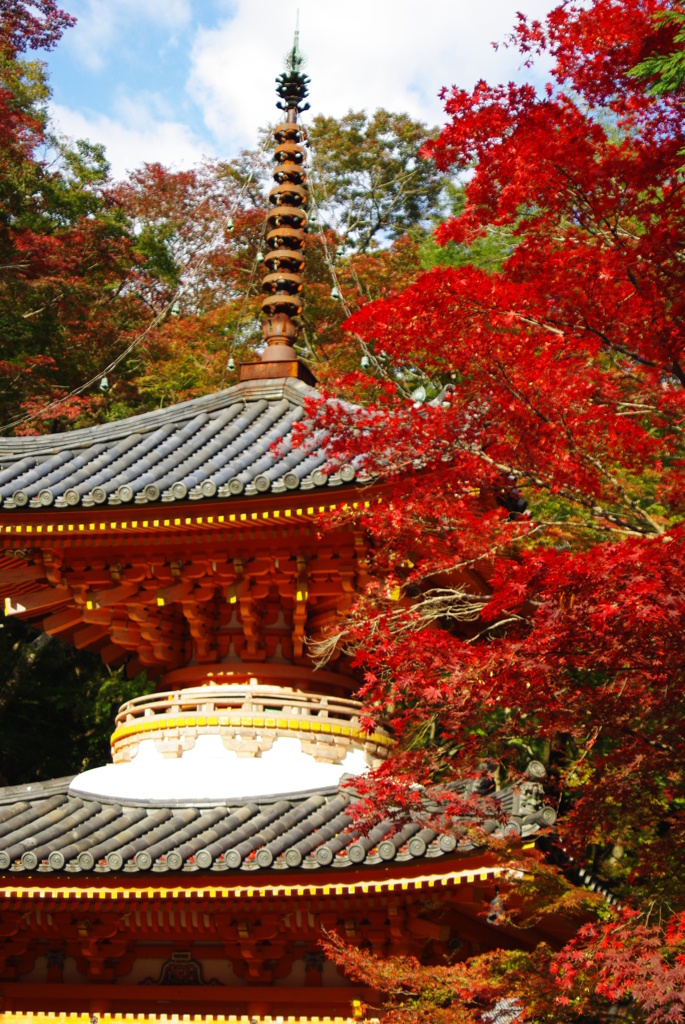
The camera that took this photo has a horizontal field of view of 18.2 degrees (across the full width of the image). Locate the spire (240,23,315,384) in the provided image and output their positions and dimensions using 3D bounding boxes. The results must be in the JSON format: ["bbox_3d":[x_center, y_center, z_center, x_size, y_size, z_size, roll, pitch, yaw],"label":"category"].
[{"bbox_3d":[-0.638,-3.652,25.170,0.668,4.844,0.668,-3,-19,17],"label":"spire"}]

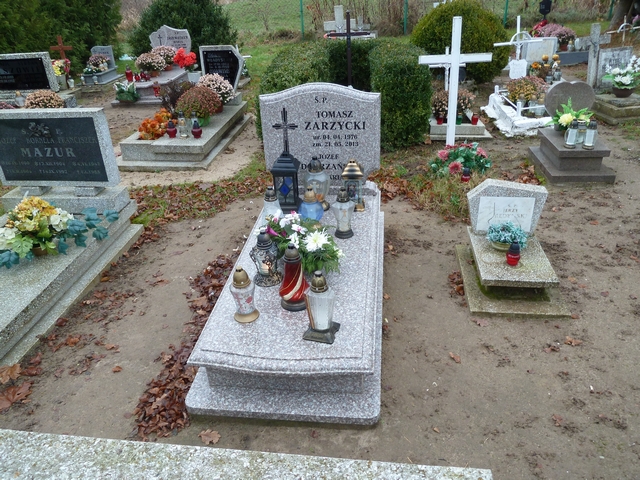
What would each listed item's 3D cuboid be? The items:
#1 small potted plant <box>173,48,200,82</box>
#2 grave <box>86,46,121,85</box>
[{"bbox_3d":[-2.336,-3.041,8.800,0.460,0.560,0.420,0,26,6],"label":"small potted plant"},{"bbox_3d":[-3.959,-3.152,8.954,0.516,0.551,0.858,1,30,7],"label":"grave"}]

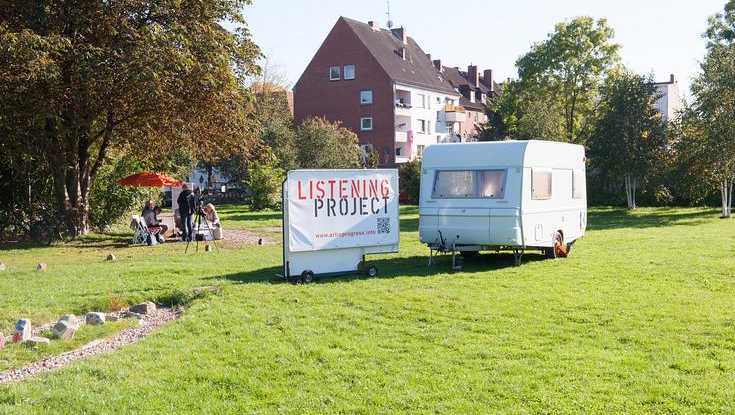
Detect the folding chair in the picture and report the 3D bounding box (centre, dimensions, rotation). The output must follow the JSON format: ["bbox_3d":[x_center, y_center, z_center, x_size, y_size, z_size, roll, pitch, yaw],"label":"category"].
[{"bbox_3d":[-6.385,0.673,26.523,0.620,0.830,0.500,-1,2,-20],"label":"folding chair"}]

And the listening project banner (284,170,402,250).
[{"bbox_3d":[-0.366,0.038,15.962,2.405,1.368,0.080,-2,2,-39],"label":"listening project banner"}]

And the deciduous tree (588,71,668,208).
[{"bbox_3d":[16.344,-4.242,57.416,5.000,8.497,4.800,-1,1,0],"label":"deciduous tree"}]

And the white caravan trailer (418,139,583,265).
[{"bbox_3d":[2.946,-0.139,20.279,2.260,2.500,4.850,0,2,31],"label":"white caravan trailer"}]

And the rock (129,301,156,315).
[{"bbox_3d":[-3.048,1.368,12.438,0.350,0.180,0.250,-1,1,0],"label":"rock"}]

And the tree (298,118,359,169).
[{"bbox_3d":[-2.674,-3.094,63.941,4.600,6.335,4.400,-1,1,0],"label":"tree"}]

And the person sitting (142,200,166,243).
[{"bbox_3d":[-6.143,0.417,26.417,0.750,1.220,0.500,-1,2,-15],"label":"person sitting"}]

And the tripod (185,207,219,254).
[{"bbox_3d":[-4.173,0.582,23.221,0.820,1.150,0.720,-1,1,0],"label":"tripod"}]

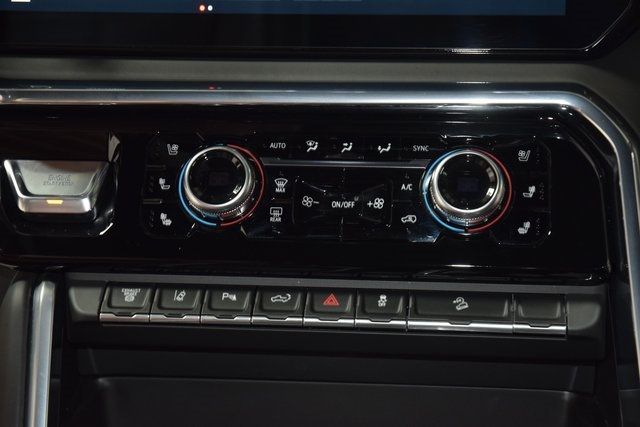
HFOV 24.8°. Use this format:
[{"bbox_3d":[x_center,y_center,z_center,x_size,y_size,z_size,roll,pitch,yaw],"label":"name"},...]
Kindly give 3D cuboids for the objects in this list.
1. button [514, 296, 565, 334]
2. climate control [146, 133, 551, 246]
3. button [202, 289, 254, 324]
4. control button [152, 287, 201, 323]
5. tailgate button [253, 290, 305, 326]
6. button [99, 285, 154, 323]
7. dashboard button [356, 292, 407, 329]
[{"bbox_3d":[0.098,0.045,0.647,0.022,0.015,0.008,1,-30,6],"label":"button"},{"bbox_3d":[0.012,-0.011,0.664,0.184,0.045,0.018,1,-17,6],"label":"climate control"},{"bbox_3d":[-0.041,0.042,0.661,0.022,0.015,0.008,1,-30,6],"label":"button"},{"bbox_3d":[-0.065,0.042,0.663,0.022,0.015,0.008,1,-30,6],"label":"control button"},{"bbox_3d":[-0.019,0.043,0.659,0.022,0.015,0.008,1,-30,6],"label":"tailgate button"},{"bbox_3d":[-0.088,0.041,0.666,0.022,0.015,0.008,1,-30,6],"label":"button"},{"bbox_3d":[0.028,0.043,0.654,0.022,0.015,0.008,1,-30,6],"label":"dashboard button"}]

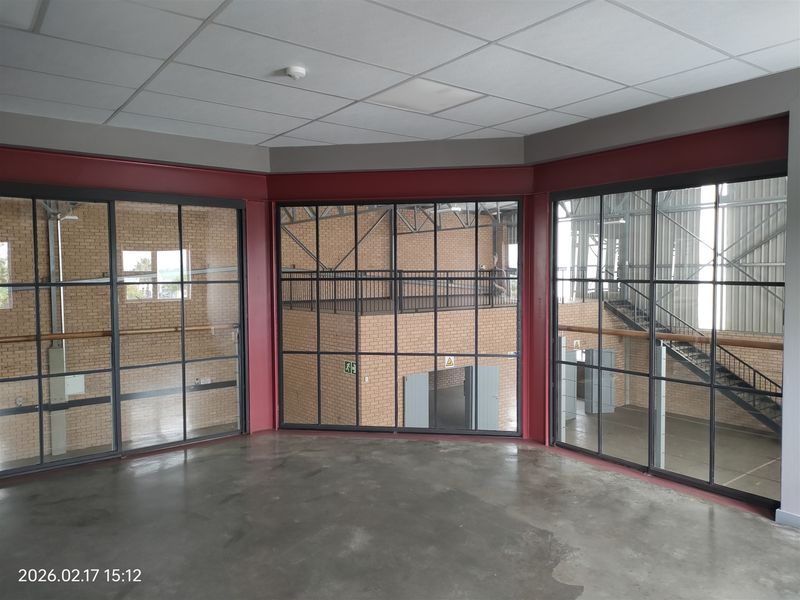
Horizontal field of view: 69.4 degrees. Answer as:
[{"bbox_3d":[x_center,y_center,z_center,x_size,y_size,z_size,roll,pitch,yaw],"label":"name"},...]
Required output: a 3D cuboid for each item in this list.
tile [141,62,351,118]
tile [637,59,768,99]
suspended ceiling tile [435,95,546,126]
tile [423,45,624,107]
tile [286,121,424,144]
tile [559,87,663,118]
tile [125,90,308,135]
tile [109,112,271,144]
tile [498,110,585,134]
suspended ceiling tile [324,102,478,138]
[{"bbox_3d":[-0.930,-1.308,3.670,1.195,0.018,0.595,-2,3,-37],"label":"tile"},{"bbox_3d":[1.764,-1.314,3.457,0.427,0.018,0.595,-2,3,-37],"label":"tile"},{"bbox_3d":[0.627,-1.337,4.099,0.595,0.018,0.595,-2,3,-37],"label":"suspended ceiling tile"},{"bbox_3d":[0.752,-1.308,3.441,1.195,0.018,0.595,-2,3,-37],"label":"tile"},{"bbox_3d":[-0.393,-1.365,4.830,1.057,0.018,0.595,-2,3,-37],"label":"tile"},{"bbox_3d":[1.401,-1.335,3.934,0.427,0.018,0.595,-2,3,-37],"label":"tile"},{"bbox_3d":[-1.293,-1.328,4.147,1.195,0.018,0.595,-2,3,-37],"label":"tile"},{"bbox_3d":[-1.600,-1.345,4.550,1.195,0.018,0.409,-2,3,-37],"label":"tile"},{"bbox_3d":[1.038,-1.355,4.411,0.427,0.018,0.595,-2,3,-37],"label":"tile"},{"bbox_3d":[0.025,-1.348,4.395,1.195,0.018,0.595,-2,3,-37],"label":"suspended ceiling tile"}]

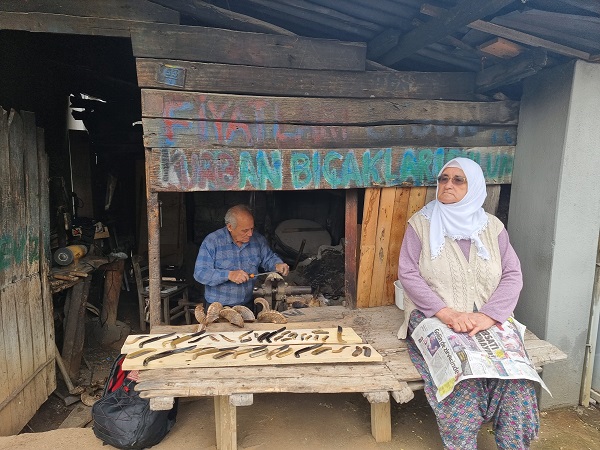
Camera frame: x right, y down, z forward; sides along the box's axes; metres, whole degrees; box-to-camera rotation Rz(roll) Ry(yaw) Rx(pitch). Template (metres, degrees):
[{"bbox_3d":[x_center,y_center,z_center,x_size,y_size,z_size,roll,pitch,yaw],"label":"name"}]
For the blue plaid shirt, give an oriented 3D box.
[{"bbox_3d":[-0.383,0.265,2.590,0.480,0.470,0.330,-5,11,-28],"label":"blue plaid shirt"}]

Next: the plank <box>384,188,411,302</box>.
[{"bbox_3d":[0.600,0.137,2.622,0.082,0.768,0.028,3,8,-17],"label":"plank"}]

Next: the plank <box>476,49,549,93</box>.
[{"bbox_3d":[1.264,-0.932,2.511,0.100,0.140,0.540,-1,7,-13],"label":"plank"}]

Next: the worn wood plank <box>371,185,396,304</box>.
[{"bbox_3d":[0.553,0.156,2.791,0.091,0.832,0.025,3,6,-14],"label":"worn wood plank"}]

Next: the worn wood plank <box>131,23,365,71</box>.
[{"bbox_3d":[-0.221,-0.907,2.154,1.208,0.148,0.040,-3,10,-16],"label":"worn wood plank"}]

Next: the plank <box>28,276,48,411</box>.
[{"bbox_3d":[-1.514,0.681,2.396,0.025,0.763,0.149,0,7,-9],"label":"plank"}]

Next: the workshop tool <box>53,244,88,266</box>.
[{"bbox_3d":[-1.582,0.208,2.880,0.130,0.135,0.250,0,6,-2],"label":"workshop tool"}]

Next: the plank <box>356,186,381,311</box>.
[{"bbox_3d":[0.455,0.162,2.768,0.088,0.839,0.025,2,6,-13],"label":"plank"}]

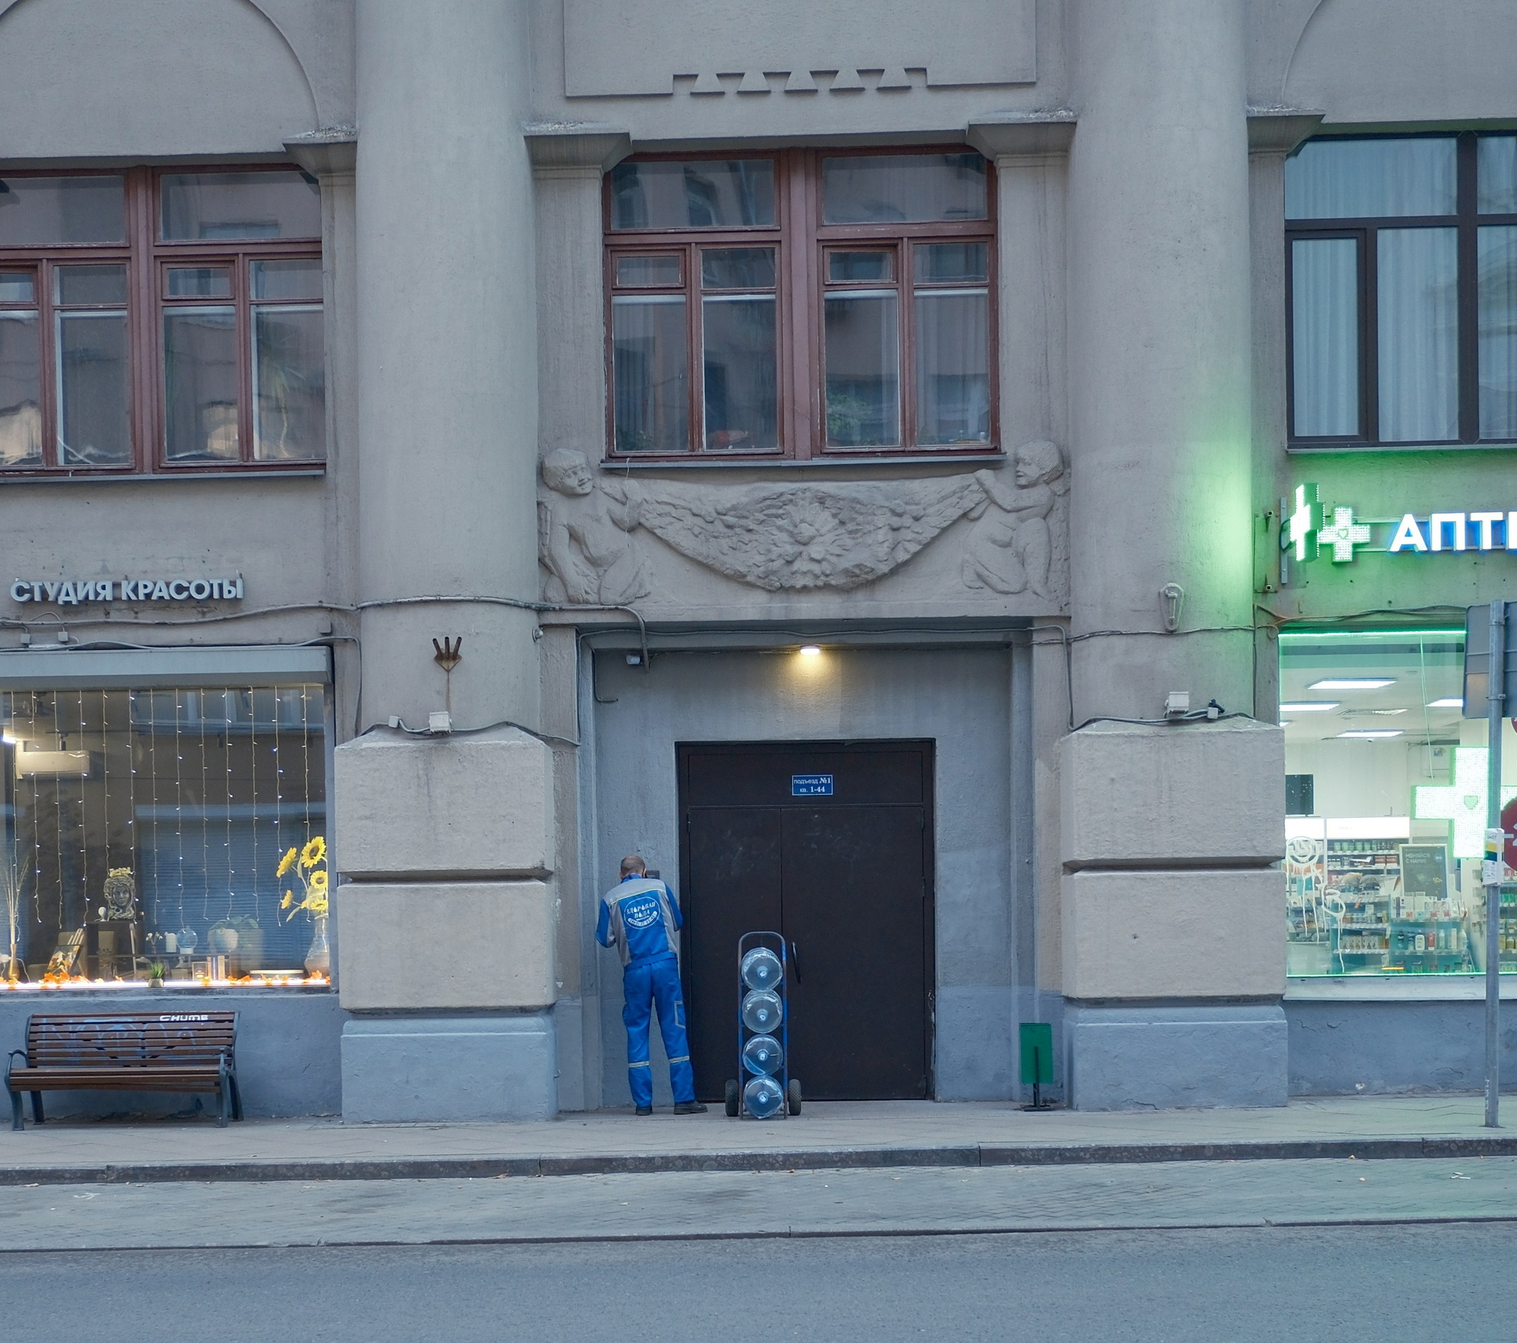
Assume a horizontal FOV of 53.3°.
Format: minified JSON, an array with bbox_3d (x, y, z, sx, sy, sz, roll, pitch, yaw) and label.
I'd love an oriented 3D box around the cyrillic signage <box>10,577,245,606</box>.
[{"bbox_3d":[-4.304,-0.544,10.301,1.604,0.172,0.090,-1,1,1],"label":"cyrillic signage"}]

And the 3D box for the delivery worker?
[{"bbox_3d":[-0.724,2.122,10.319,0.680,1.755,0.500,-1,1,9],"label":"delivery worker"}]

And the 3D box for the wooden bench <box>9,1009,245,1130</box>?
[{"bbox_3d":[-4.343,2.736,10.370,1.480,0.750,0.520,-1,0,1],"label":"wooden bench"}]

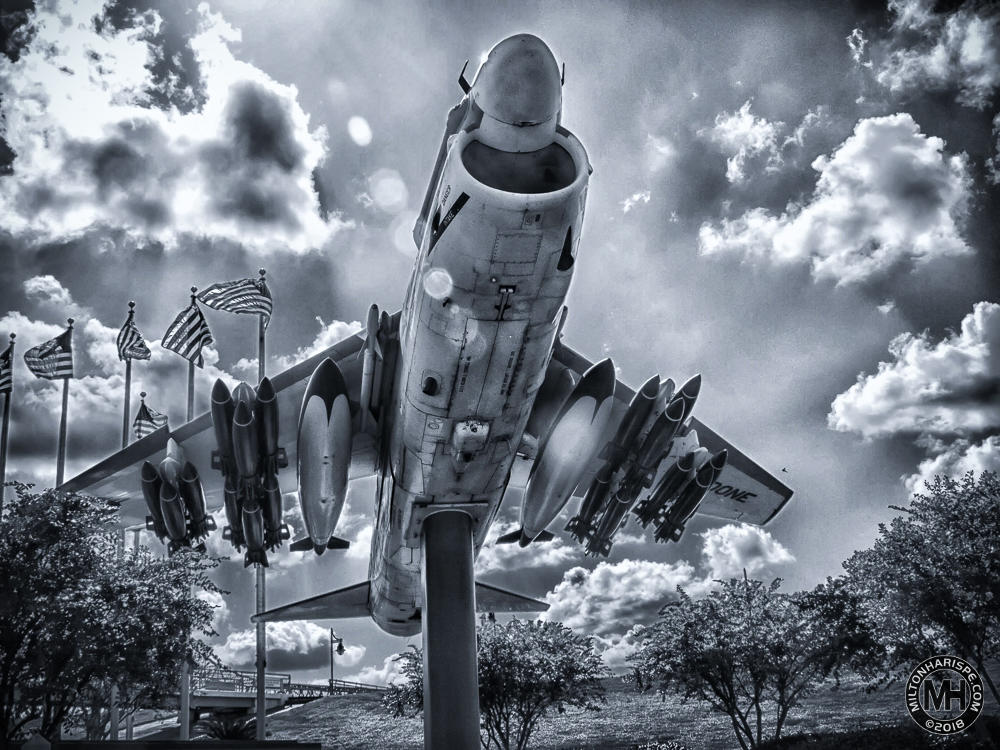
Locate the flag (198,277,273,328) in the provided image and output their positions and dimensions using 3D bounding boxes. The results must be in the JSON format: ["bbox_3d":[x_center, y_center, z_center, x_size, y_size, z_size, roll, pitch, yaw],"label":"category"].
[{"bbox_3d":[-6.596,-1.808,27.377,2.000,1.400,0.600,5,-19,-27],"label":"flag"}]

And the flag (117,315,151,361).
[{"bbox_3d":[-9.753,-0.998,29.215,1.000,1.350,0.600,6,-19,-29],"label":"flag"}]

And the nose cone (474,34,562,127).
[{"bbox_3d":[0.163,-2.665,9.608,0.790,0.770,0.740,0,-33,-10],"label":"nose cone"}]

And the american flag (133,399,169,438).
[{"bbox_3d":[-11.901,1.551,37.434,1.450,1.450,0.500,-15,-20,33],"label":"american flag"}]

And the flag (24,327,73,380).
[{"bbox_3d":[-12.242,-0.583,29.767,1.500,1.500,0.500,11,-22,-40],"label":"flag"}]

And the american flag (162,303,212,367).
[{"bbox_3d":[-8.094,-1.020,28.343,1.450,1.750,0.550,9,-21,-36],"label":"american flag"}]

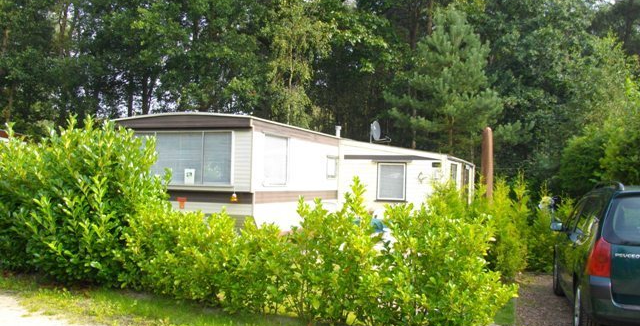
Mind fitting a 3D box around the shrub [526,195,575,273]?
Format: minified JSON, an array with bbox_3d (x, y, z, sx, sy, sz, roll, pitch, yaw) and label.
[{"bbox_3d":[4.247,1.277,10.900,0.880,1.360,0.850,-1,-2,17],"label":"shrub"}]

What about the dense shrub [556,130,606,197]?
[{"bbox_3d":[6.321,0.637,14.300,1.300,2.890,1.300,-1,-2,17],"label":"dense shrub"}]

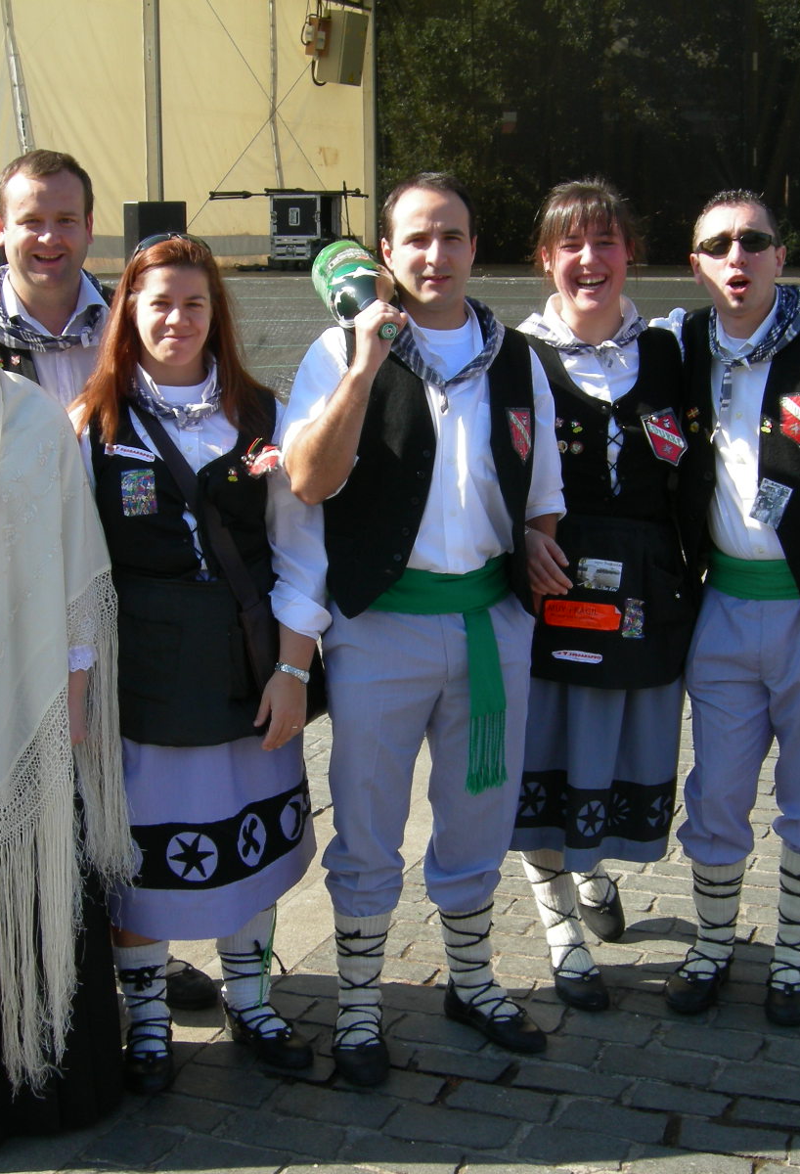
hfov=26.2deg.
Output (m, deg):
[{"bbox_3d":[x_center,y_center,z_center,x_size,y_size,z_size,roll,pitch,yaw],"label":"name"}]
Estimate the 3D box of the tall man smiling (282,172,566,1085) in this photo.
[{"bbox_3d":[0.044,0.076,3.360,0.550,1.720,0.420,-5,12,-23],"label":"tall man smiling"}]

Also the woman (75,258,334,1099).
[{"bbox_3d":[-0.384,0.146,3.280,0.510,1.620,0.380,-2,11,-10],"label":"woman"}]

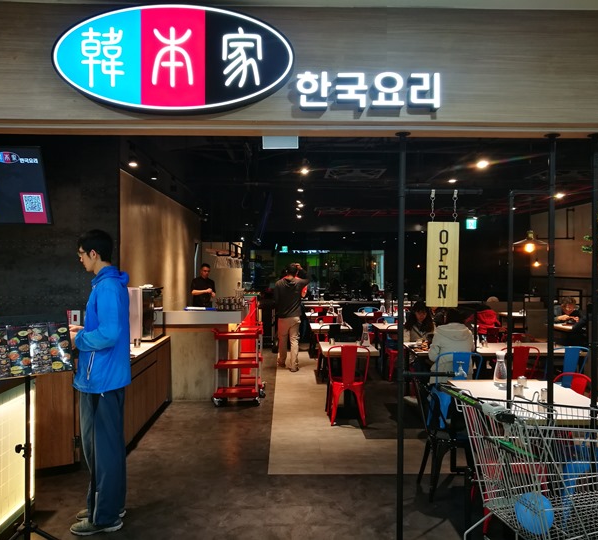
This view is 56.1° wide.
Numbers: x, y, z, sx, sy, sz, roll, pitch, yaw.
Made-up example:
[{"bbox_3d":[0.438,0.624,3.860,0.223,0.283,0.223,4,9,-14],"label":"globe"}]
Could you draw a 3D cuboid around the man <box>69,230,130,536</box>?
[{"bbox_3d":[-1.215,0.671,3.480,0.400,1.810,0.510,0,0,-16],"label":"man"}]

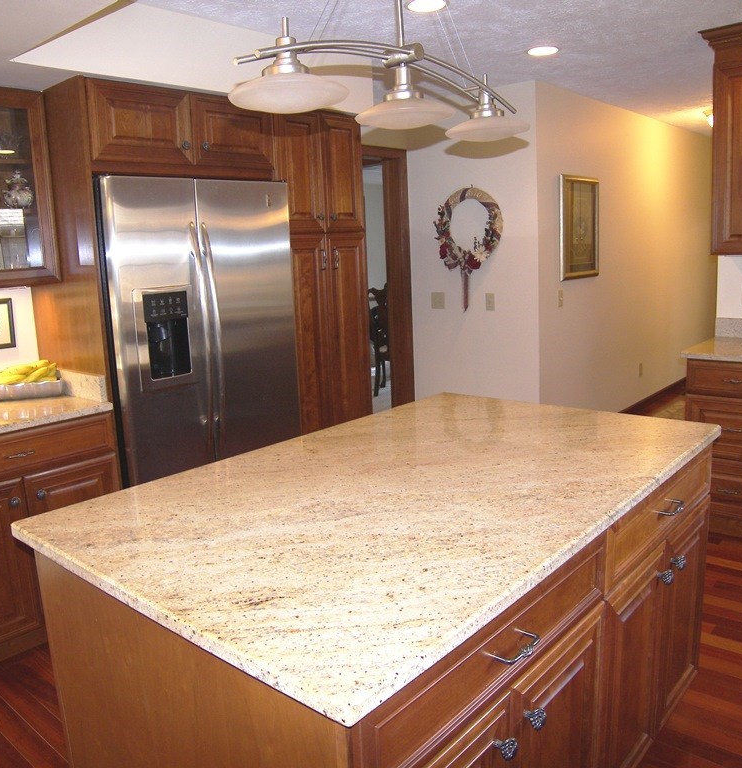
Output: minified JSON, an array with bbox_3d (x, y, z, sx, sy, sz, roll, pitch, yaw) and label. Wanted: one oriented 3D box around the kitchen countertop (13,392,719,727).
[{"bbox_3d":[0.136,0.237,1.882,1.026,0.034,1.693,8,15,40],"label":"kitchen countertop"}]

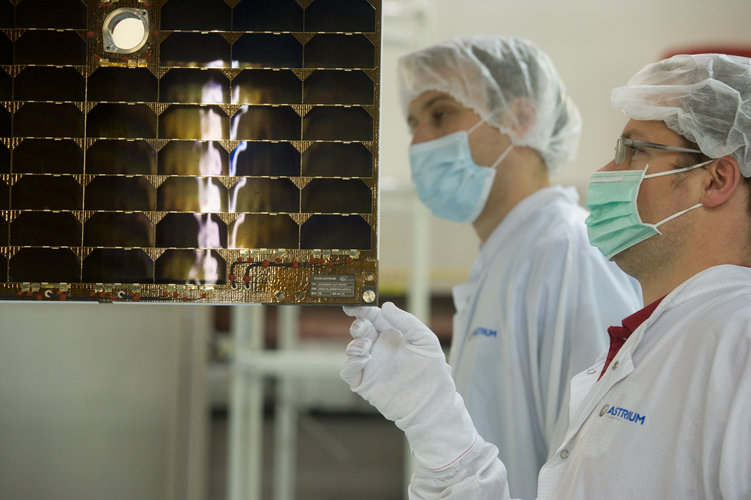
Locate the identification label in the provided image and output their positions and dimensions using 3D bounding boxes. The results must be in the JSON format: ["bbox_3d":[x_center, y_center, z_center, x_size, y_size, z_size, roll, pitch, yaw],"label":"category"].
[{"bbox_3d":[-0.048,0.041,3.150,0.050,0.025,0.001,1,-5,1],"label":"identification label"}]

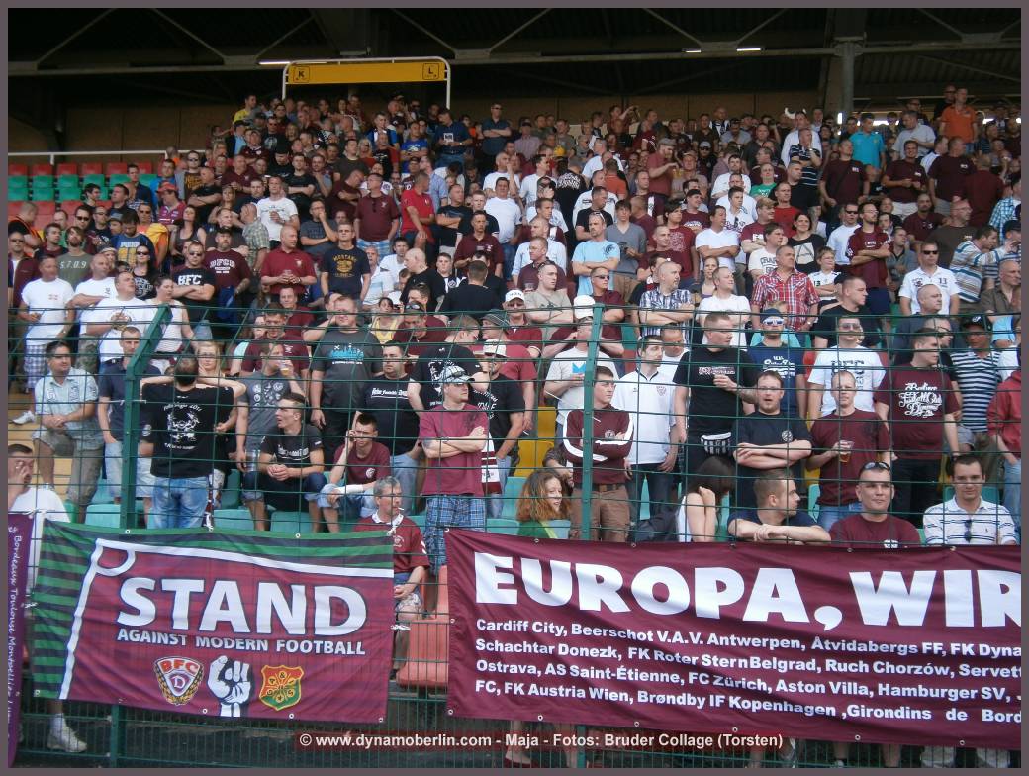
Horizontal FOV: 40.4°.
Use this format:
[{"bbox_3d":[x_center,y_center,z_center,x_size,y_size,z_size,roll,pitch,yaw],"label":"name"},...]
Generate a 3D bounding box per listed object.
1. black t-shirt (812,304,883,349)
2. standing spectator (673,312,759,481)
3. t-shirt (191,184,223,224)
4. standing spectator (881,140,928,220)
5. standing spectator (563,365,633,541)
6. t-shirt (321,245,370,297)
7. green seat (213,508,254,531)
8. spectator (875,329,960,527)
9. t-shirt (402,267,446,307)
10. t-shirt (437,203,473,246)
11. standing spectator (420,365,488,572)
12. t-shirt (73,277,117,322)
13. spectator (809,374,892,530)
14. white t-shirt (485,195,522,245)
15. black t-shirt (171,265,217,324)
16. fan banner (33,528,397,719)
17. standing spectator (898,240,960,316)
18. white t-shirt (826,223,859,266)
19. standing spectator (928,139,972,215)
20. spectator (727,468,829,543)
[{"bbox_3d":[2.803,-0.453,11.750,0.540,0.650,0.340,2,-3,-14],"label":"black t-shirt"},{"bbox_3d":[1.350,0.412,9.541,0.600,1.880,0.380,1,-4,6],"label":"standing spectator"},{"bbox_3d":[-4.115,-2.445,18.750,0.500,0.620,0.300,0,-3,30],"label":"t-shirt"},{"bbox_3d":[4.618,-2.061,16.545,0.540,1.760,0.380,1,-4,10],"label":"standing spectator"},{"bbox_3d":[0.562,0.743,9.280,0.490,1.790,0.380,2,-5,-7],"label":"standing spectator"},{"bbox_3d":[-1.807,-1.189,14.950,0.530,0.660,0.290,2,-2,-2],"label":"t-shirt"},{"bbox_3d":[-2.099,1.070,9.972,0.420,0.420,0.420,1,-3,12],"label":"green seat"},{"bbox_3d":[2.686,0.492,9.335,0.570,1.780,0.350,1,-4,9],"label":"spectator"},{"bbox_3d":[-0.824,-0.762,12.600,0.320,0.640,0.480,4,-5,-38],"label":"t-shirt"},{"bbox_3d":[-0.707,-1.942,16.800,0.500,0.580,0.300,1,-2,9],"label":"t-shirt"},{"bbox_3d":[-0.416,0.739,9.430,0.500,1.800,0.380,2,-5,-7],"label":"standing spectator"},{"bbox_3d":[-4.212,-0.792,14.075,0.500,0.640,0.290,3,-5,-19],"label":"t-shirt"},{"bbox_3d":[2.077,0.774,8.745,0.530,1.770,0.360,1,-4,10],"label":"spectator"},{"bbox_3d":[-0.128,-1.882,15.800,0.470,0.560,0.290,1,-4,14],"label":"white t-shirt"},{"bbox_3d":[-3.058,-0.842,13.277,0.470,0.640,0.320,2,-4,-7],"label":"black t-shirt"},{"bbox_3d":[-1.616,1.218,7.333,2.000,0.940,0.060,1,-4,11],"label":"fan banner"},{"bbox_3d":[3.800,-0.437,12.861,0.560,1.800,0.340,1,-3,14],"label":"standing spectator"},{"bbox_3d":[3.586,-1.490,14.900,0.500,0.580,0.290,1,-2,7],"label":"white t-shirt"},{"bbox_3d":[5.557,-2.326,17.831,0.540,1.770,0.360,2,-4,5],"label":"standing spectator"},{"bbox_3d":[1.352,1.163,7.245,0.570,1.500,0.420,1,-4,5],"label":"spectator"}]

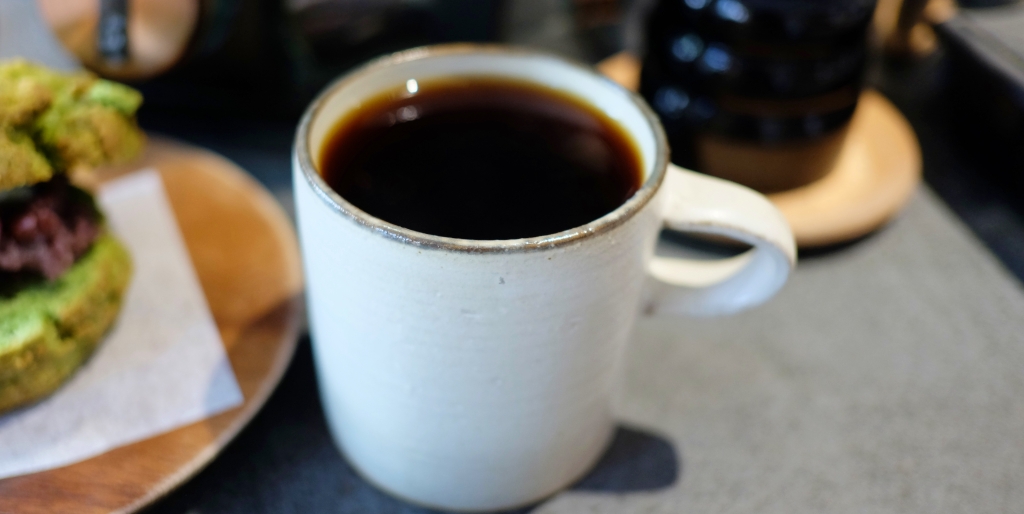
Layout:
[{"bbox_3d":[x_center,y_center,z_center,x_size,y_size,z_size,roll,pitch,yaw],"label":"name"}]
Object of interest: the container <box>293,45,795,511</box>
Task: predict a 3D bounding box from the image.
[{"bbox_3d":[0.007,0.007,0.200,0.119,0.087,0.087,11,43,7],"label":"container"}]

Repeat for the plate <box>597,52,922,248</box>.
[{"bbox_3d":[0.096,-0.051,0.324,0.141,0.016,0.141,5,42,0],"label":"plate"}]

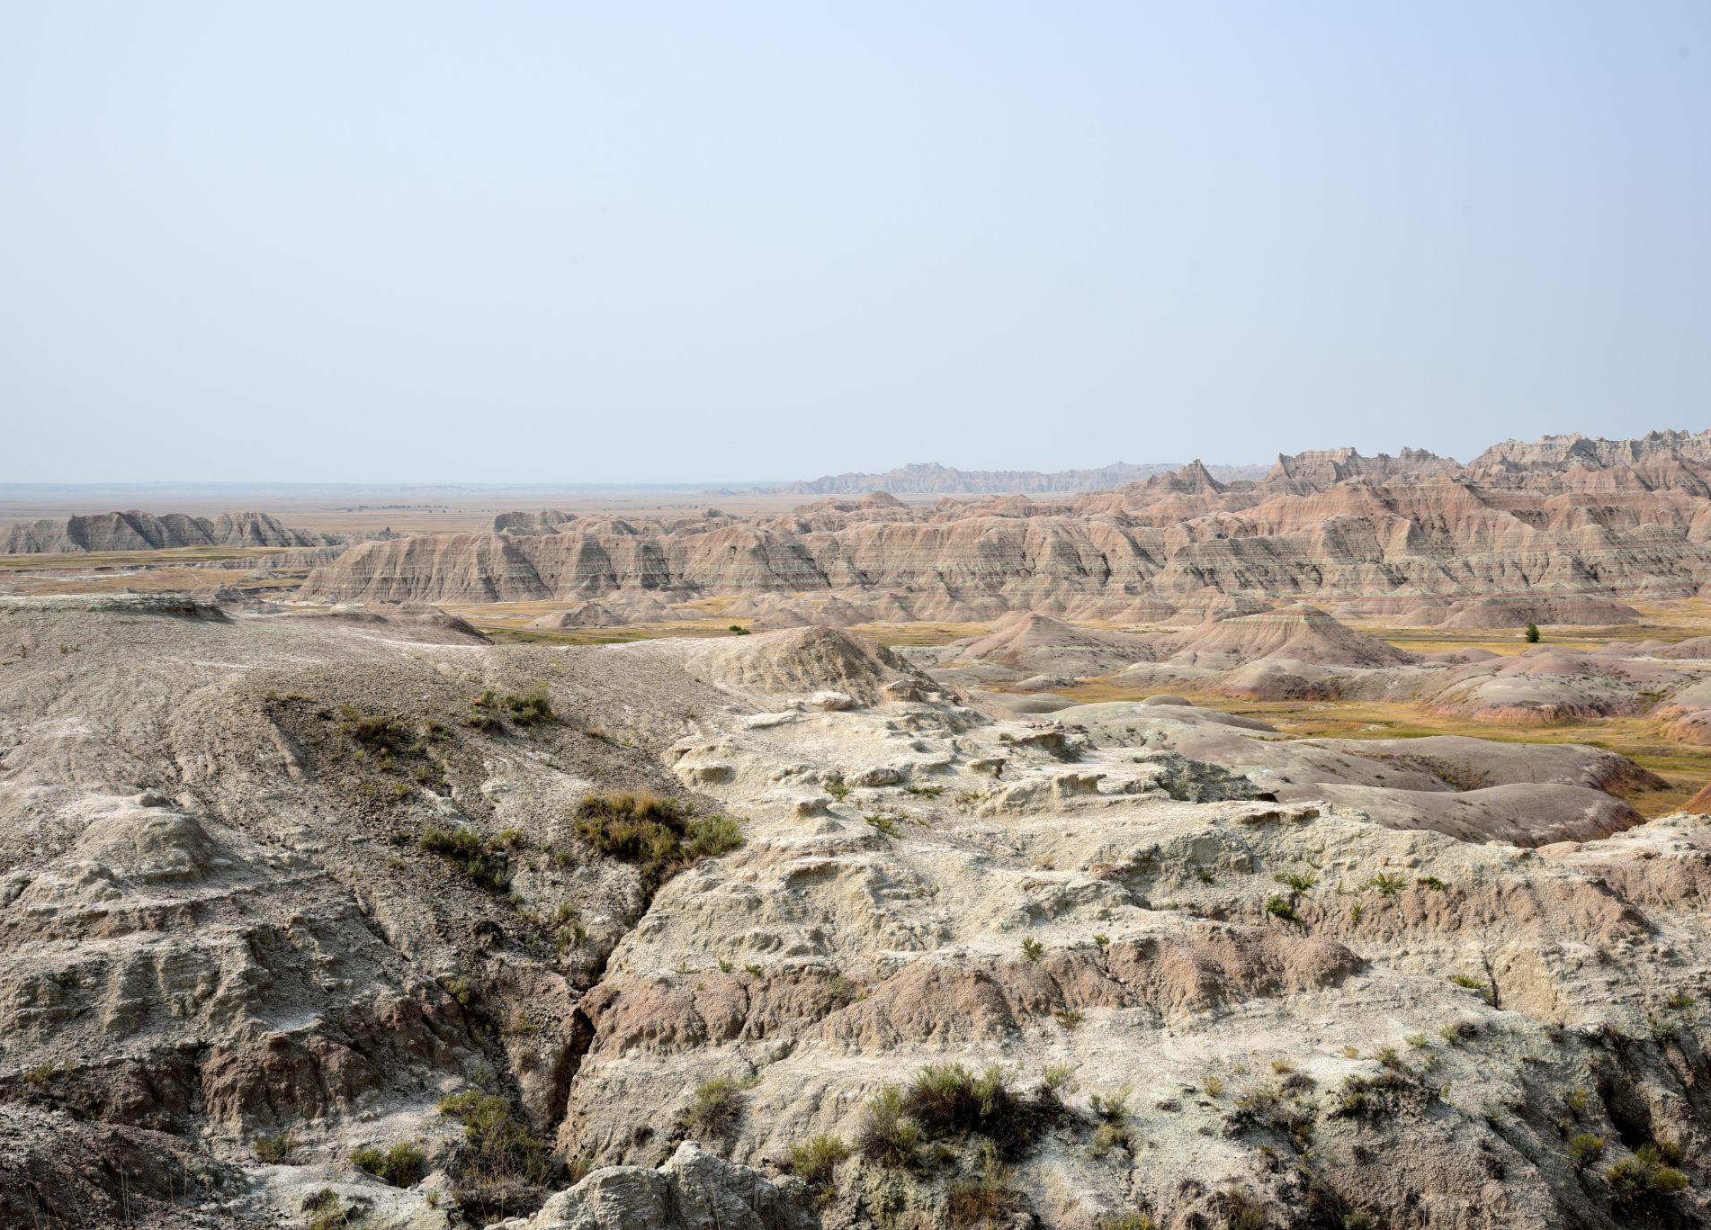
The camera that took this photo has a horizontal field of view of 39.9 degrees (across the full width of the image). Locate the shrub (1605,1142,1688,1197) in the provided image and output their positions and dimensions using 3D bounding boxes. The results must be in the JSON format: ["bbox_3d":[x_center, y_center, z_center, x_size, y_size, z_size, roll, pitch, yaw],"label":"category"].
[{"bbox_3d":[6.886,4.819,20.500,0.727,0.370,0.618,0,3,0],"label":"shrub"}]

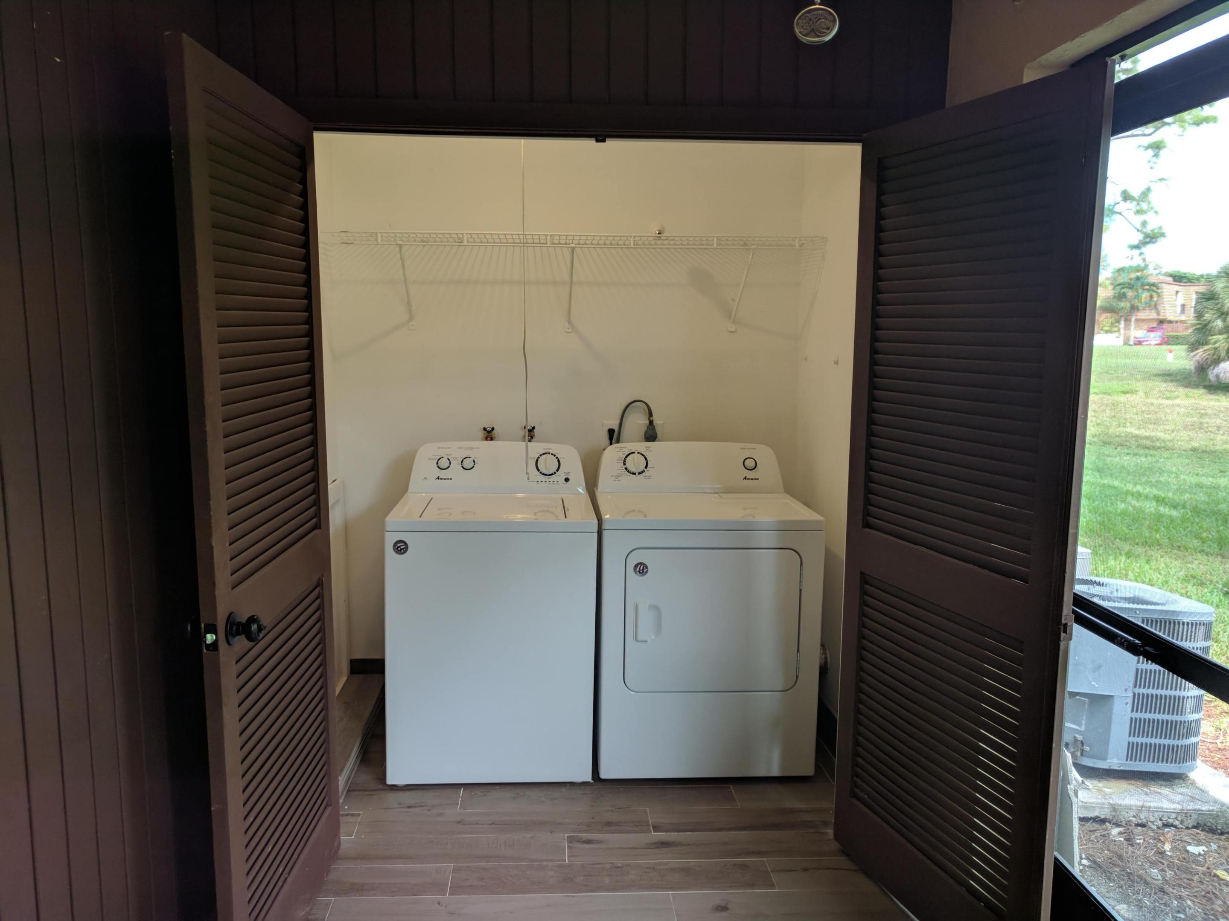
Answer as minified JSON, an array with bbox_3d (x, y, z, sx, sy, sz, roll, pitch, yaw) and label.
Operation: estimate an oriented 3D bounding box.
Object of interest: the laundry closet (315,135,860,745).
[{"bbox_3d":[-0.150,-0.009,3.206,1.790,2.205,1.180,0,8,-3],"label":"laundry closet"}]

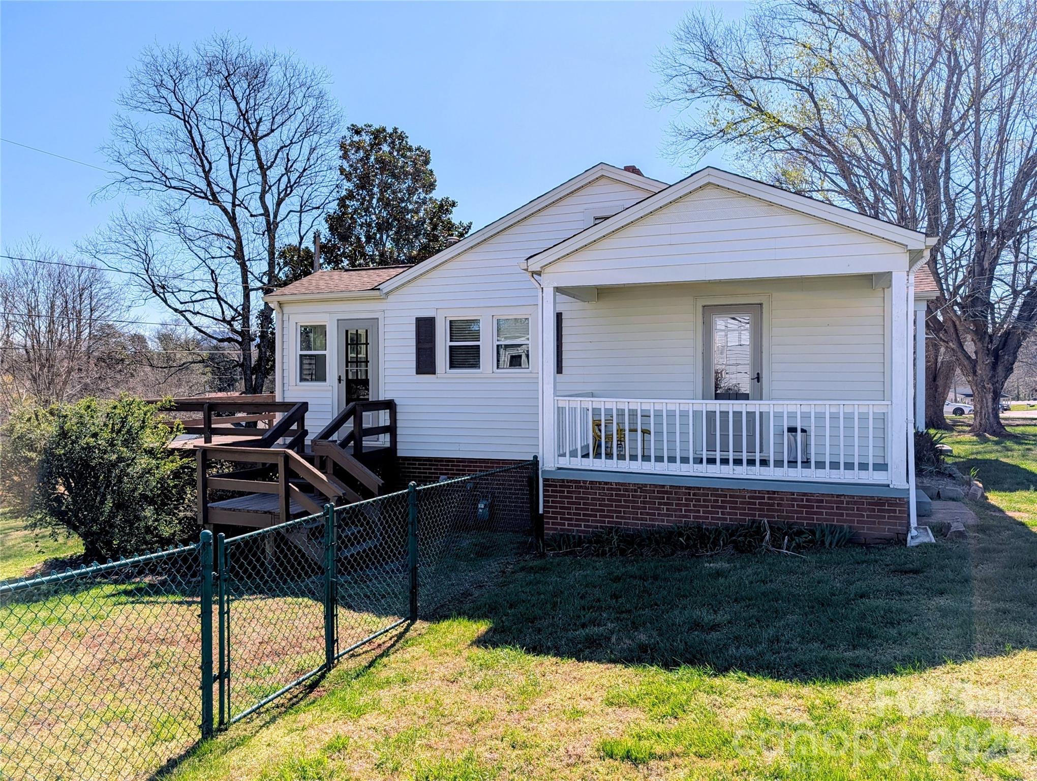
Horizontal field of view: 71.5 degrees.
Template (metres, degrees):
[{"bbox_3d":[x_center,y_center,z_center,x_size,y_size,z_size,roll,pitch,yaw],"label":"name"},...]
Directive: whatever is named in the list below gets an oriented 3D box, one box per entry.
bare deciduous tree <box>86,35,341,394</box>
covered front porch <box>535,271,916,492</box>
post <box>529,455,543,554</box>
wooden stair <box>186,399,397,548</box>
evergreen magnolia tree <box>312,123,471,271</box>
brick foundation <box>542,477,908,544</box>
[{"bbox_3d":[-10.571,-4.991,24.978,8.800,14.600,8.200,0,0,19],"label":"bare deciduous tree"},{"bbox_3d":[2.622,-0.106,9.519,4.197,2.460,2.170,0,0,19],"label":"covered front porch"},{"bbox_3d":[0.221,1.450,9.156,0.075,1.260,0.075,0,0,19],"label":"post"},{"bbox_3d":[-2.765,1.153,10.756,2.300,1.950,3.250,0,0,19],"label":"wooden stair"},{"bbox_3d":[-4.848,-3.655,25.984,6.200,11.900,6.000,0,0,19],"label":"evergreen magnolia tree"},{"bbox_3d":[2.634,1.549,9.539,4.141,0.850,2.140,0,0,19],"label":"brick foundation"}]

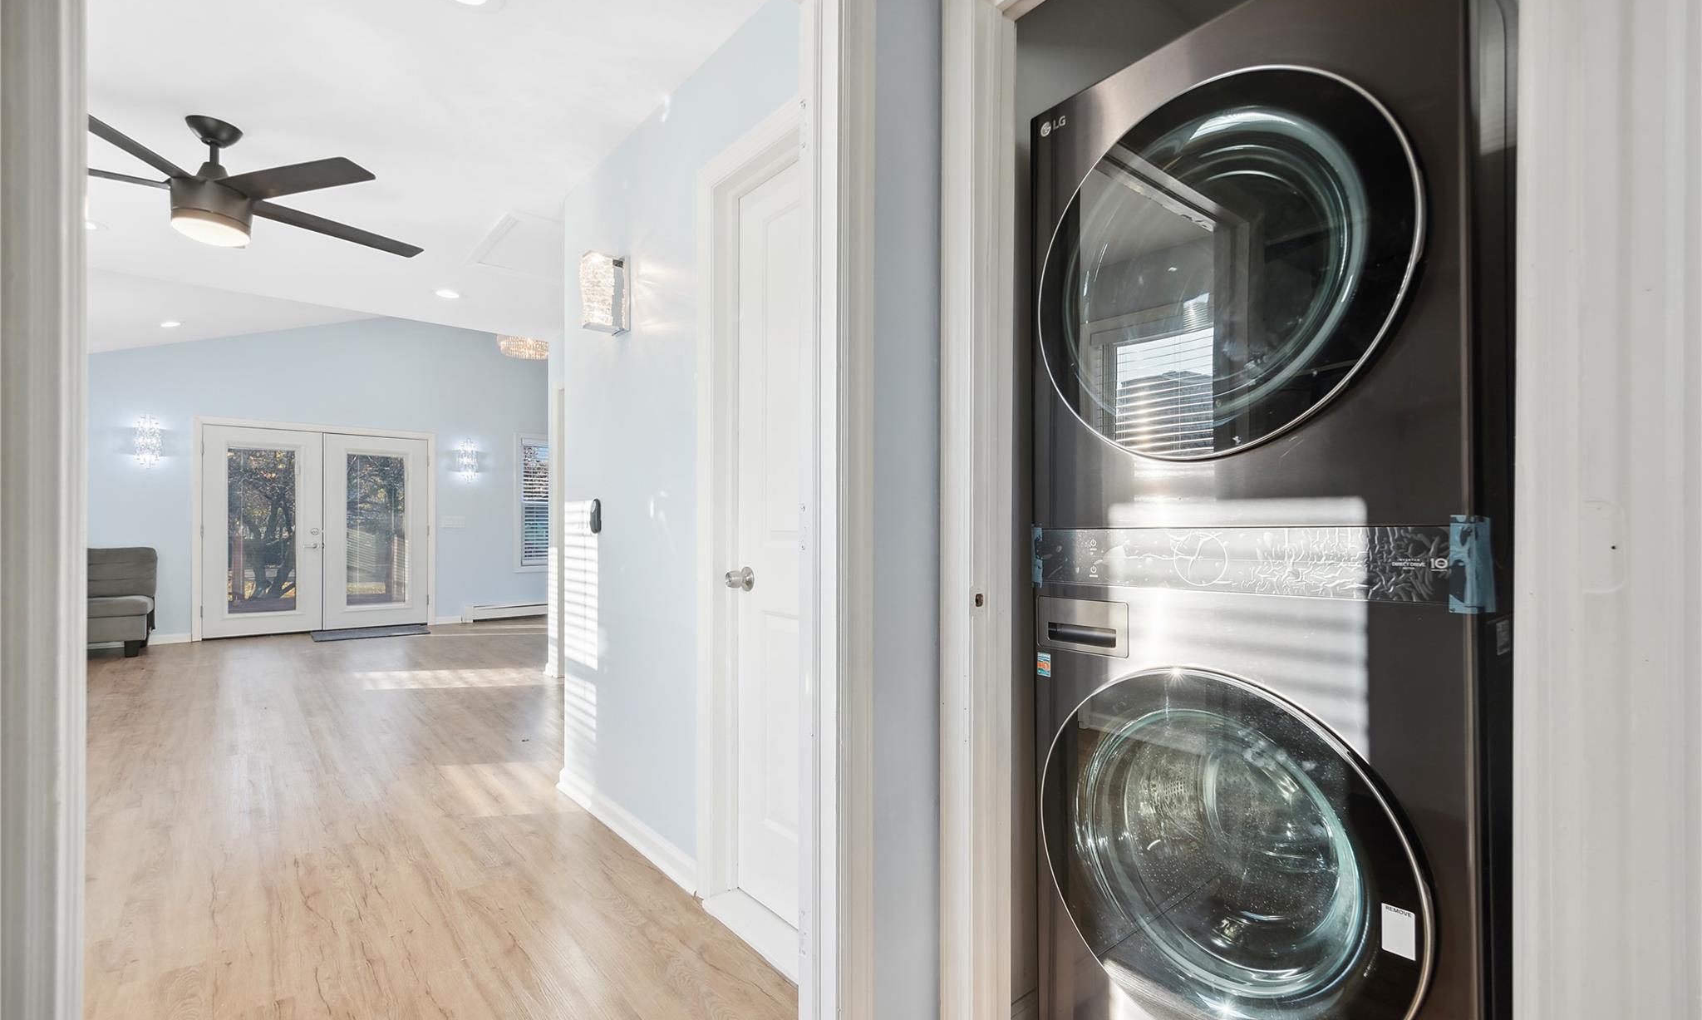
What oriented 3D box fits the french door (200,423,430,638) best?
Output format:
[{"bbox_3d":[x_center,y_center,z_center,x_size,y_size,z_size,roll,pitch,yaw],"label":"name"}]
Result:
[{"bbox_3d":[-5.380,0.217,7.700,1.860,2.030,0.060,1,-1,-39],"label":"french door"}]

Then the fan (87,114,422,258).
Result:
[{"bbox_3d":[-2.175,-1.120,2.580,1.280,0.370,1.300,0,-1,15],"label":"fan"}]

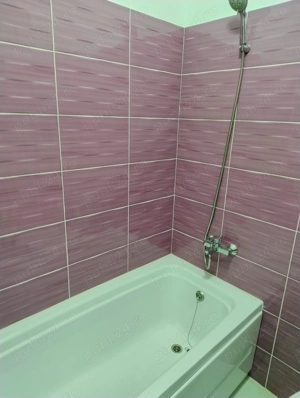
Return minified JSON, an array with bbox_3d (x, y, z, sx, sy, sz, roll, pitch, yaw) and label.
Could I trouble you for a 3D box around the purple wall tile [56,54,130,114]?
[{"bbox_3d":[-0.258,-0.527,1.320,0.400,0.250,0.010,-13,22,-41],"label":"purple wall tile"}]

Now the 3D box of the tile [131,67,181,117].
[{"bbox_3d":[0.037,-0.596,1.581,0.400,0.250,0.010,-13,22,-41],"label":"tile"}]

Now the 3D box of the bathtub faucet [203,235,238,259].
[{"bbox_3d":[0.385,0.267,1.606,0.160,0.125,0.205,-13,23,-41],"label":"bathtub faucet"}]

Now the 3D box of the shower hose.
[{"bbox_3d":[0.377,-0.143,1.467,0.105,1.165,0.090,-13,23,-41],"label":"shower hose"}]

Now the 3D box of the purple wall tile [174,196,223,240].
[{"bbox_3d":[0.303,0.137,1.794,0.010,0.250,0.400,-13,23,-41],"label":"purple wall tile"}]

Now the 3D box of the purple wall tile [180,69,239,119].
[{"bbox_3d":[0.326,-0.584,1.573,0.010,0.250,0.400,-13,23,-41],"label":"purple wall tile"}]

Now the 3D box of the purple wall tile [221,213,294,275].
[{"bbox_3d":[0.570,0.228,1.512,0.010,0.250,0.400,-13,22,-41],"label":"purple wall tile"}]

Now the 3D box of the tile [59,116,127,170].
[{"bbox_3d":[-0.266,-0.287,1.392,0.400,0.250,0.010,-13,22,-41],"label":"tile"}]

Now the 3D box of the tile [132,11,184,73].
[{"bbox_3d":[0.044,-0.836,1.509,0.400,0.250,0.010,-13,23,-41],"label":"tile"}]

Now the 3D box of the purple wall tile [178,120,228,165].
[{"bbox_3d":[0.316,-0.344,1.646,0.010,0.250,0.400,-13,22,-41],"label":"purple wall tile"}]

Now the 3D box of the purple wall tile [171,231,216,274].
[{"bbox_3d":[0.295,0.368,1.865,0.010,0.230,0.400,-13,23,-41],"label":"purple wall tile"}]

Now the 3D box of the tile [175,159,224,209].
[{"bbox_3d":[0.309,-0.104,1.718,0.010,0.250,0.400,-13,22,-41],"label":"tile"}]

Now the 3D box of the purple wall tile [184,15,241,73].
[{"bbox_3d":[0.334,-0.824,1.500,0.010,0.250,0.400,-13,23,-41],"label":"purple wall tile"}]

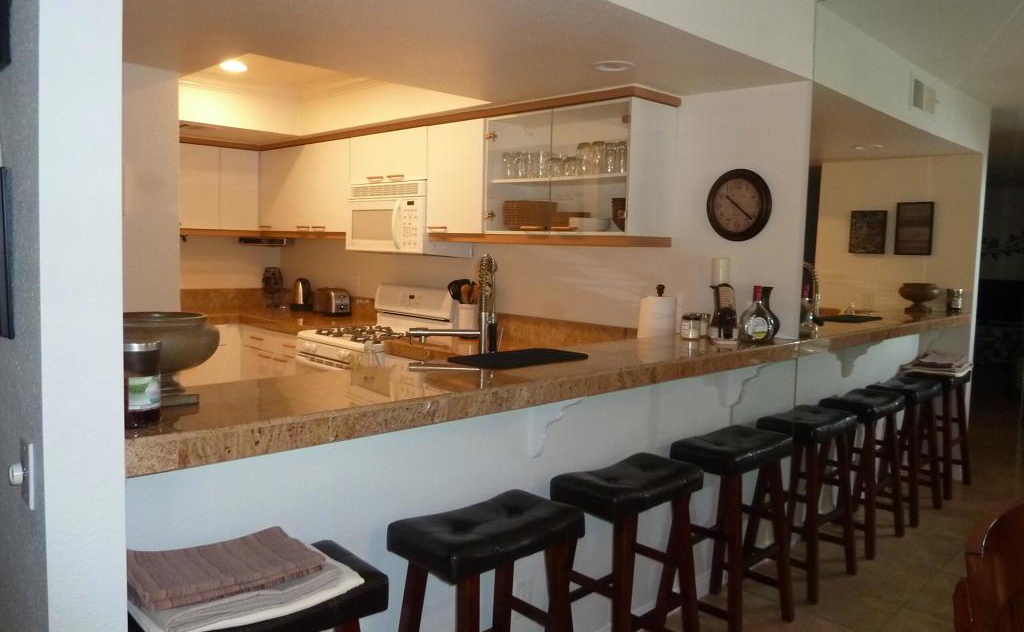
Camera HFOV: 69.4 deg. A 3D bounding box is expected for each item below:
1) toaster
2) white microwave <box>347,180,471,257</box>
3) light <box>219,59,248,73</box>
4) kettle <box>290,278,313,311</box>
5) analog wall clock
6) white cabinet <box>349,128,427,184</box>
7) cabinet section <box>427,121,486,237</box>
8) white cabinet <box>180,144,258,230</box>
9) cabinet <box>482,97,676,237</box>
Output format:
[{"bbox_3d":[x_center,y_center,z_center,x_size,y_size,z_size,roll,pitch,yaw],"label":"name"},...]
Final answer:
[{"bbox_3d":[-1.257,-0.109,5.190,0.166,0.200,0.310,-2,7,-38],"label":"toaster"},{"bbox_3d":[-0.638,-0.580,4.414,0.385,0.399,0.764,-3,7,-44],"label":"white microwave"},{"bbox_3d":[-1.542,-1.397,4.095,0.160,0.030,0.160,-3,7,-44],"label":"light"},{"bbox_3d":[-1.541,-0.159,5.434,0.160,0.240,0.150,2,5,-1],"label":"kettle"},{"bbox_3d":[0.929,-0.461,3.056,0.042,0.296,0.296,-3,7,-44],"label":"analog wall clock"},{"bbox_3d":[-0.610,-0.921,4.400,0.335,0.285,0.772,-3,7,-44],"label":"white cabinet"},{"bbox_3d":[-0.185,-0.725,3.975,0.335,0.566,0.454,-3,7,-44],"label":"cabinet section"},{"bbox_3d":[-2.188,-0.915,5.362,0.575,0.580,0.338,-3,7,-44],"label":"white cabinet"},{"bbox_3d":[0.290,-0.662,3.490,0.335,0.566,0.907,-3,7,-44],"label":"cabinet"}]

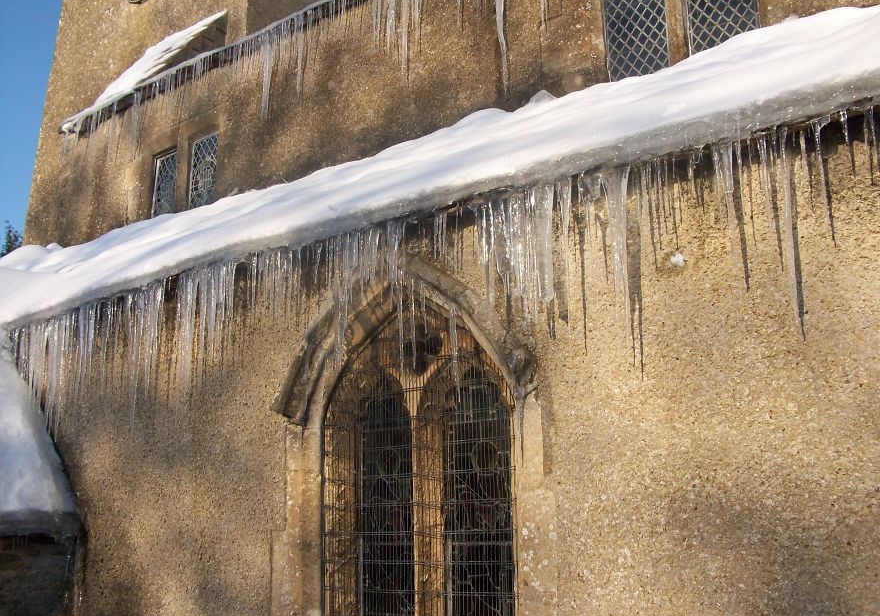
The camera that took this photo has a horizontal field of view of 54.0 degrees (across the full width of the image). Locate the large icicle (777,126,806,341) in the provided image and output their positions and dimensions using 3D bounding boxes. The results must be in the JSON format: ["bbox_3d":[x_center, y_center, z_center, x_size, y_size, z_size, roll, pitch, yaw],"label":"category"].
[{"bbox_3d":[1.388,-0.315,3.405,0.042,0.836,0.042,-8,-14,36],"label":"large icicle"}]

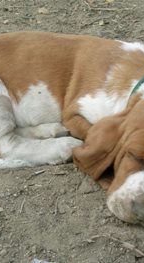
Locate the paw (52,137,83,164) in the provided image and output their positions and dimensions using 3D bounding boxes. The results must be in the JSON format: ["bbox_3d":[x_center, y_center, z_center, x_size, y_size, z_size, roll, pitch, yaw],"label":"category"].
[{"bbox_3d":[-0.005,0.027,1.010,0.050,0.034,0.042,-5,35,-7],"label":"paw"}]

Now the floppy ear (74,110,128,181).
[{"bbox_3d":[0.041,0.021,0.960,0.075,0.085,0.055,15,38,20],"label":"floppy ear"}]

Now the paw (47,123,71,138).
[{"bbox_3d":[-0.019,-0.001,1.050,0.042,0.026,0.036,-1,35,-2],"label":"paw"}]

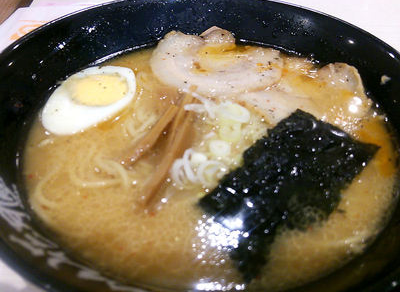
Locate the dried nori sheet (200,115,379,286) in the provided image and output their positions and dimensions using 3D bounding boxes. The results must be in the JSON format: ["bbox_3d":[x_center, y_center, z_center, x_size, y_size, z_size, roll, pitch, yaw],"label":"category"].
[{"bbox_3d":[0.039,0.014,0.151,0.043,0.013,0.079,35,59,27],"label":"dried nori sheet"}]

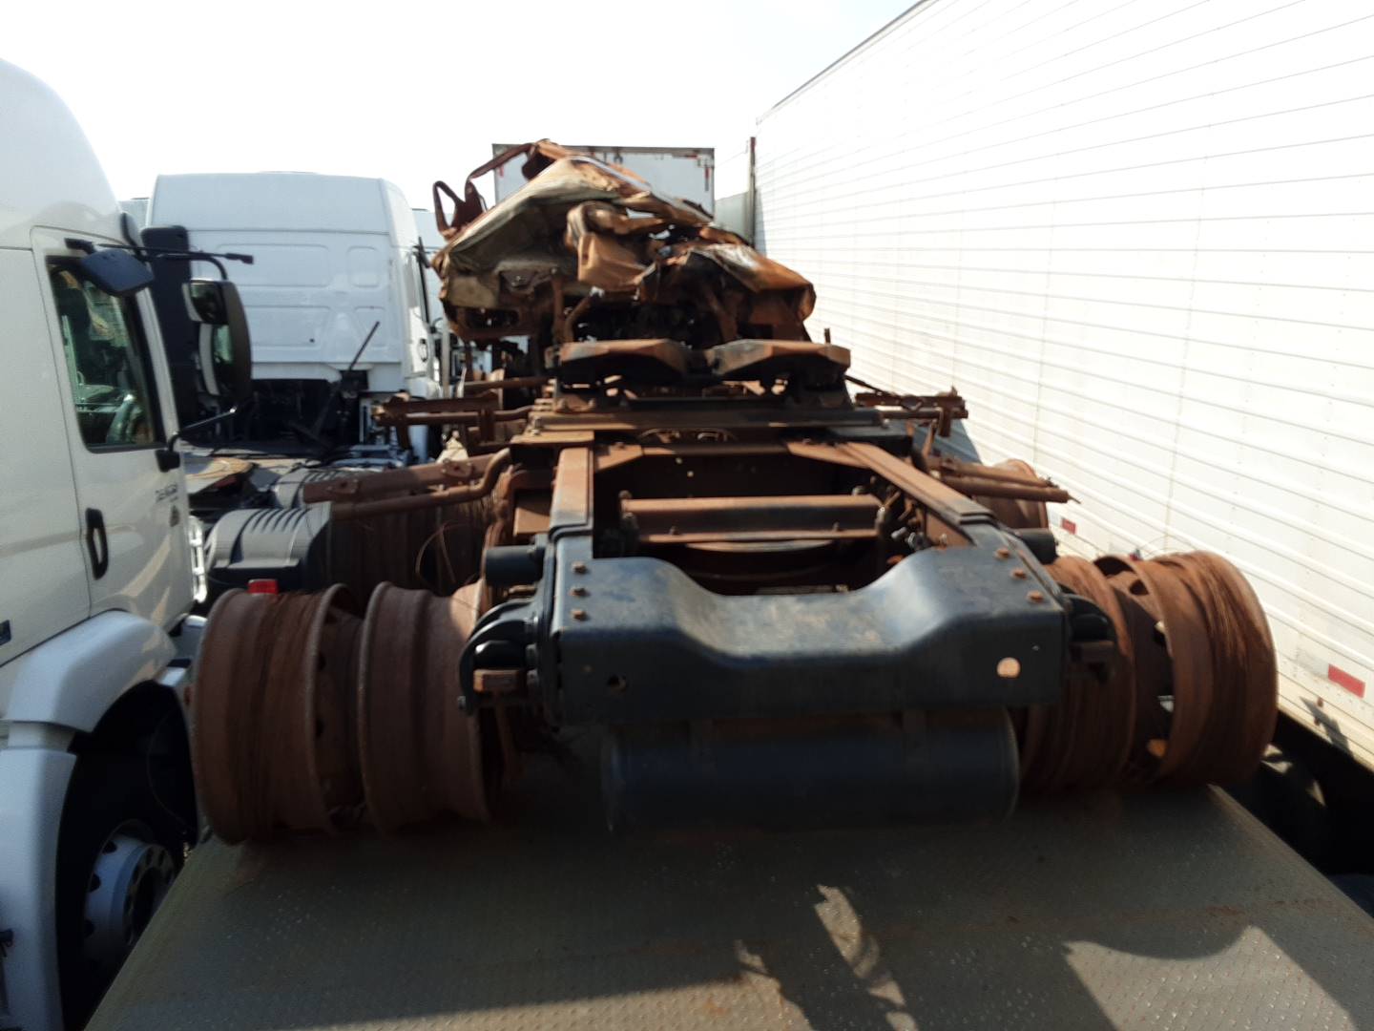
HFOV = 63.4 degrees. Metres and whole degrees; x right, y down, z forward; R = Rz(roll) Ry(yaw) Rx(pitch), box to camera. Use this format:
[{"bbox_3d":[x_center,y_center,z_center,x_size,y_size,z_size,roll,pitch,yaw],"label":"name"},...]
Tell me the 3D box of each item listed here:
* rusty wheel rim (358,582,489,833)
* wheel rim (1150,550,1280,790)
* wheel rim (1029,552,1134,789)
[{"bbox_3d":[-0.625,0.459,2.707,0.250,0.600,0.600,-2,13,-6],"label":"rusty wheel rim"},{"bbox_3d":[1.224,0.396,2.887,0.250,0.600,0.600,-2,13,-6],"label":"wheel rim"},{"bbox_3d":[0.891,0.407,2.854,0.250,0.600,0.600,-2,13,-6],"label":"wheel rim"}]

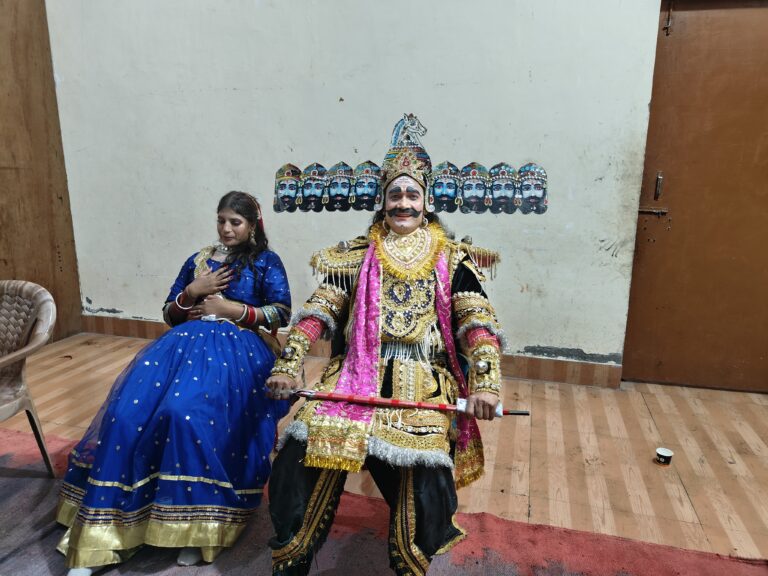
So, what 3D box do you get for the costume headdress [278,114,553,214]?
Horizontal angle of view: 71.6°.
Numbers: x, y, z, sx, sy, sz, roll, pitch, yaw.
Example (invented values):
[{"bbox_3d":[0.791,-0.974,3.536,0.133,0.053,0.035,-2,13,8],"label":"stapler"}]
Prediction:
[{"bbox_3d":[0.078,-0.450,1.940,0.985,0.348,0.200,2,12,8],"label":"costume headdress"}]

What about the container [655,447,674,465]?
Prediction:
[{"bbox_3d":[1.242,0.748,2.356,0.071,0.047,0.071,0,12,0],"label":"container"}]

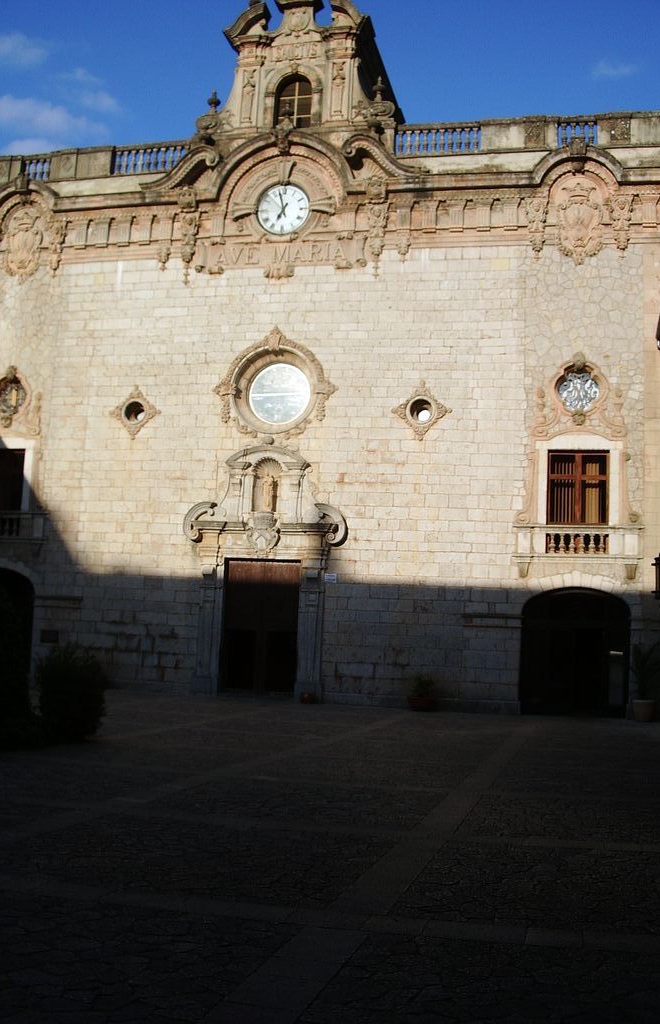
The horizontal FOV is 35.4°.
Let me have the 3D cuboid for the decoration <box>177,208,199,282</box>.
[{"bbox_3d":[-4.226,-7.906,30.724,0.490,2.107,0.300,1,-7,14],"label":"decoration"}]

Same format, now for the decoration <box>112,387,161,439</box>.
[{"bbox_3d":[-6.875,-3.516,36.584,1.798,1.821,0.250,1,-8,14],"label":"decoration"}]

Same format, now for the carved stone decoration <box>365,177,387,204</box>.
[{"bbox_3d":[1.549,-10.923,35.189,0.680,0.850,0.500,1,-8,14],"label":"carved stone decoration"}]

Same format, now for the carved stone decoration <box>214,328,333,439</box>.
[{"bbox_3d":[-1.555,-3.646,29.560,3.479,3.214,0.450,1,-7,14],"label":"carved stone decoration"}]

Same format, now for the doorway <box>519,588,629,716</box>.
[{"bbox_3d":[7.585,4.326,32.140,3.268,3.730,0.700,1,-8,14],"label":"doorway"}]

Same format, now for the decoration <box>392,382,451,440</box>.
[{"bbox_3d":[3.011,-3.311,34.108,1.889,1.896,0.250,1,-8,14],"label":"decoration"}]

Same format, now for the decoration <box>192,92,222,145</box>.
[{"bbox_3d":[-4.447,-14.290,37.619,0.920,1.750,0.750,1,-8,14],"label":"decoration"}]

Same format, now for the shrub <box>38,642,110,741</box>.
[{"bbox_3d":[-3.770,2.615,15.186,1.000,1.330,1.000,1,-7,11],"label":"shrub"}]

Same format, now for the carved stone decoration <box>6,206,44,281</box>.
[{"bbox_3d":[-9.492,-8.403,32.181,1.098,2.254,0.300,1,-7,14],"label":"carved stone decoration"}]

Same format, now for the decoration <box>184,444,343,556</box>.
[{"bbox_3d":[-2.187,-0.345,34.737,5.584,3.747,0.800,1,-8,14],"label":"decoration"}]

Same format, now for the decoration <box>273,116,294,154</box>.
[{"bbox_3d":[-1.356,-10.995,30.249,0.539,0.960,0.500,1,-7,14],"label":"decoration"}]

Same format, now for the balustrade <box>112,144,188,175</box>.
[{"bbox_3d":[-4.988,-9.782,28.719,2.200,0.760,0.300,1,-7,11],"label":"balustrade"}]

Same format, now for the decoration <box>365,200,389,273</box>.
[{"bbox_3d":[1.319,-7.801,29.328,0.539,2.009,0.300,1,-7,14],"label":"decoration"}]

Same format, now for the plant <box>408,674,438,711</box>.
[{"bbox_3d":[2.413,4.703,26.954,0.735,0.911,0.706,1,-7,14],"label":"plant"}]

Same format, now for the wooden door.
[{"bbox_3d":[-1.949,3.184,29.057,2.097,3.647,0.150,1,-7,14],"label":"wooden door"}]

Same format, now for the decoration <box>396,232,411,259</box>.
[{"bbox_3d":[1.892,-6.857,26.644,0.330,0.640,0.200,1,-7,11],"label":"decoration"}]

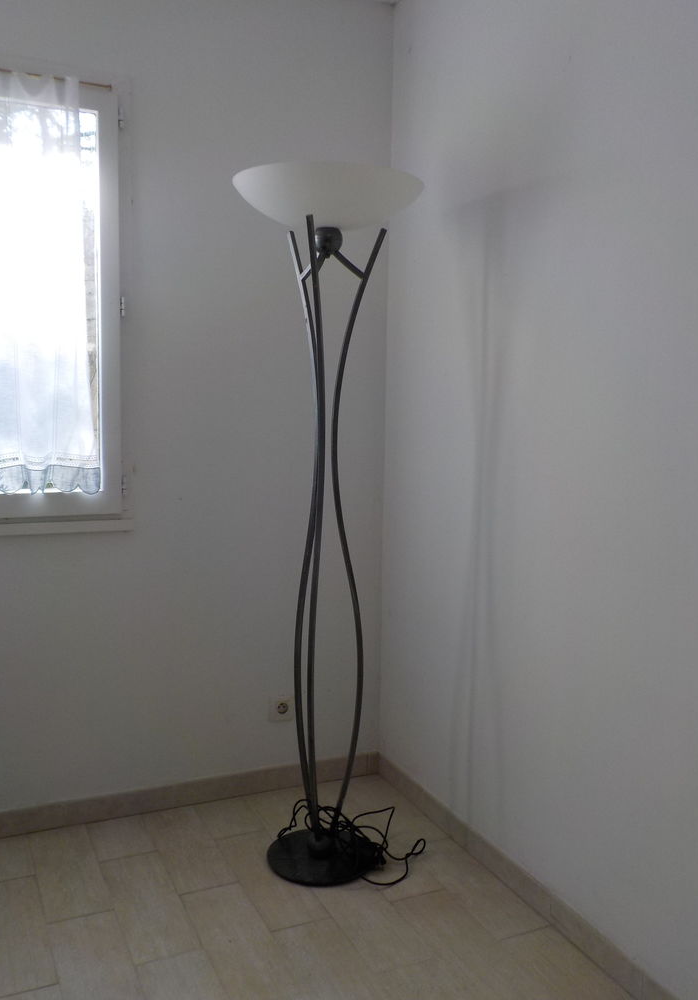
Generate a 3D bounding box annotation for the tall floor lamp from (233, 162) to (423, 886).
[{"bbox_3d":[-0.060,0.091,2.218,0.465,1.729,0.465,1,6,0],"label":"tall floor lamp"}]

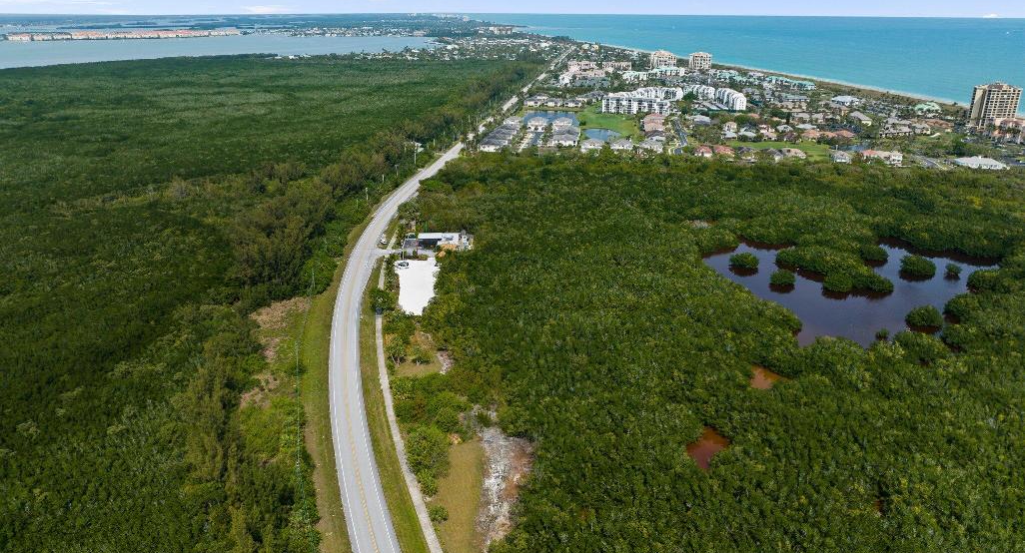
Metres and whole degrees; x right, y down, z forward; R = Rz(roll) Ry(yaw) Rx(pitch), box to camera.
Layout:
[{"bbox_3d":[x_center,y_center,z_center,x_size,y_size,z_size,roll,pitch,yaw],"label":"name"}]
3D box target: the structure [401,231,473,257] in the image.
[{"bbox_3d":[-36.808,-16.626,350.462,33.000,5.000,20.500,0,21,-2],"label":"structure"}]

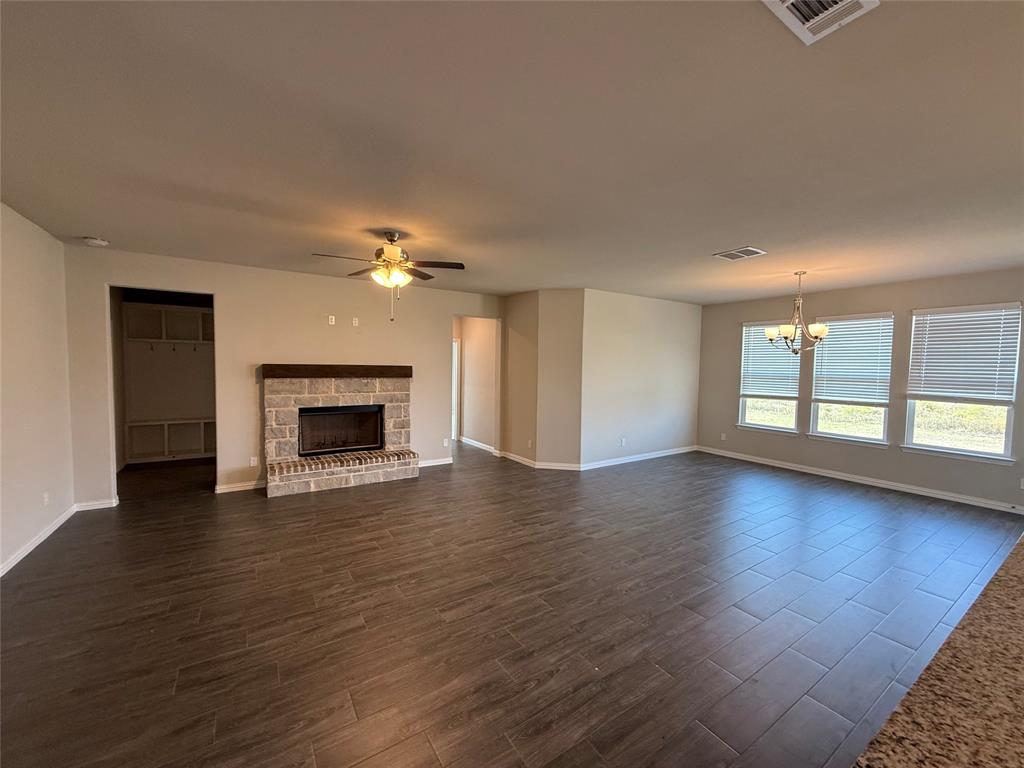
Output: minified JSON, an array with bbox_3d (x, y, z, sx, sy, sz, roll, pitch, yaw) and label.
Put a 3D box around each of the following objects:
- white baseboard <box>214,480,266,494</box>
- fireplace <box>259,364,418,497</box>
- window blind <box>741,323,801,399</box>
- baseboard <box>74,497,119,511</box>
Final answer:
[{"bbox_3d":[-3.393,1.288,5.198,0.540,0.087,0.030,-1,3,-33],"label":"white baseboard"},{"bbox_3d":[-2.218,0.534,5.534,1.867,1.565,0.499,-1,3,-33],"label":"fireplace"},{"bbox_3d":[4.279,-0.390,6.877,0.065,1.282,0.898,-1,3,-33],"label":"window blind"},{"bbox_3d":[-4.504,1.311,4.490,0.335,0.084,0.035,-1,3,-33],"label":"baseboard"}]

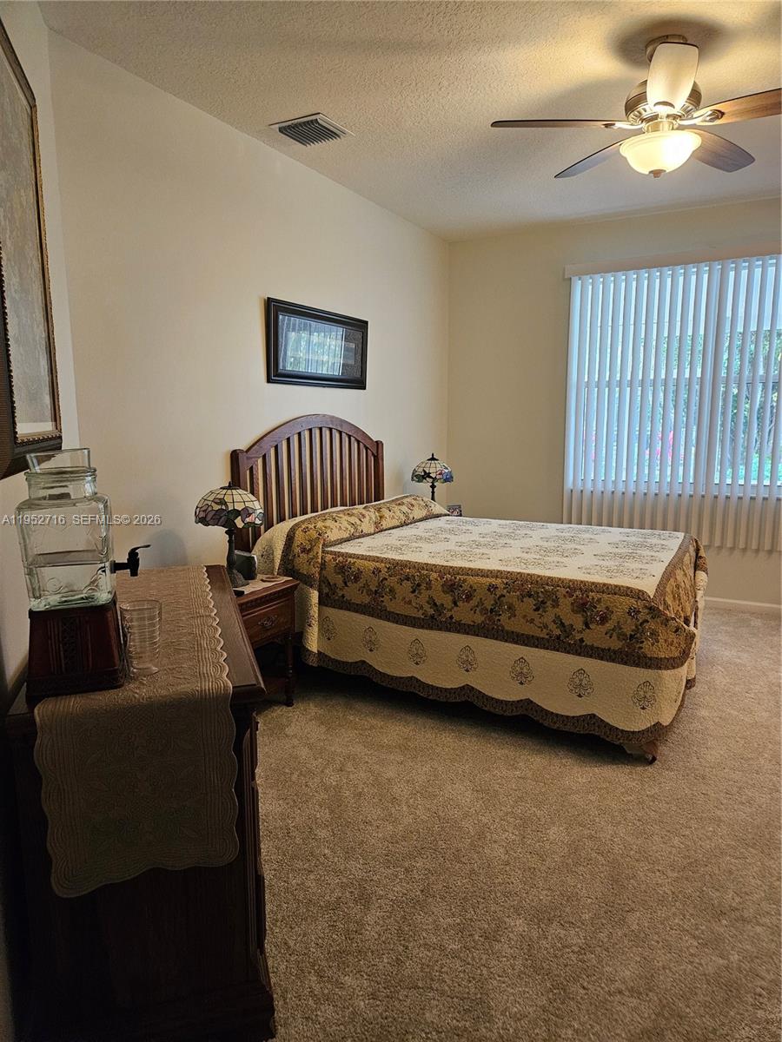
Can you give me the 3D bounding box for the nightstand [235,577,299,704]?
[{"bbox_3d":[-0.759,0.627,3.323,0.445,0.630,0.510,5,10,28],"label":"nightstand"}]

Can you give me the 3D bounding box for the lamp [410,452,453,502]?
[{"bbox_3d":[0.322,-0.289,5.396,0.325,0.470,0.325,0,9,0],"label":"lamp"}]

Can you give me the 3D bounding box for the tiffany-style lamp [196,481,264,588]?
[{"bbox_3d":[-0.766,0.054,3.346,0.328,0.475,0.328,0,9,0],"label":"tiffany-style lamp"}]

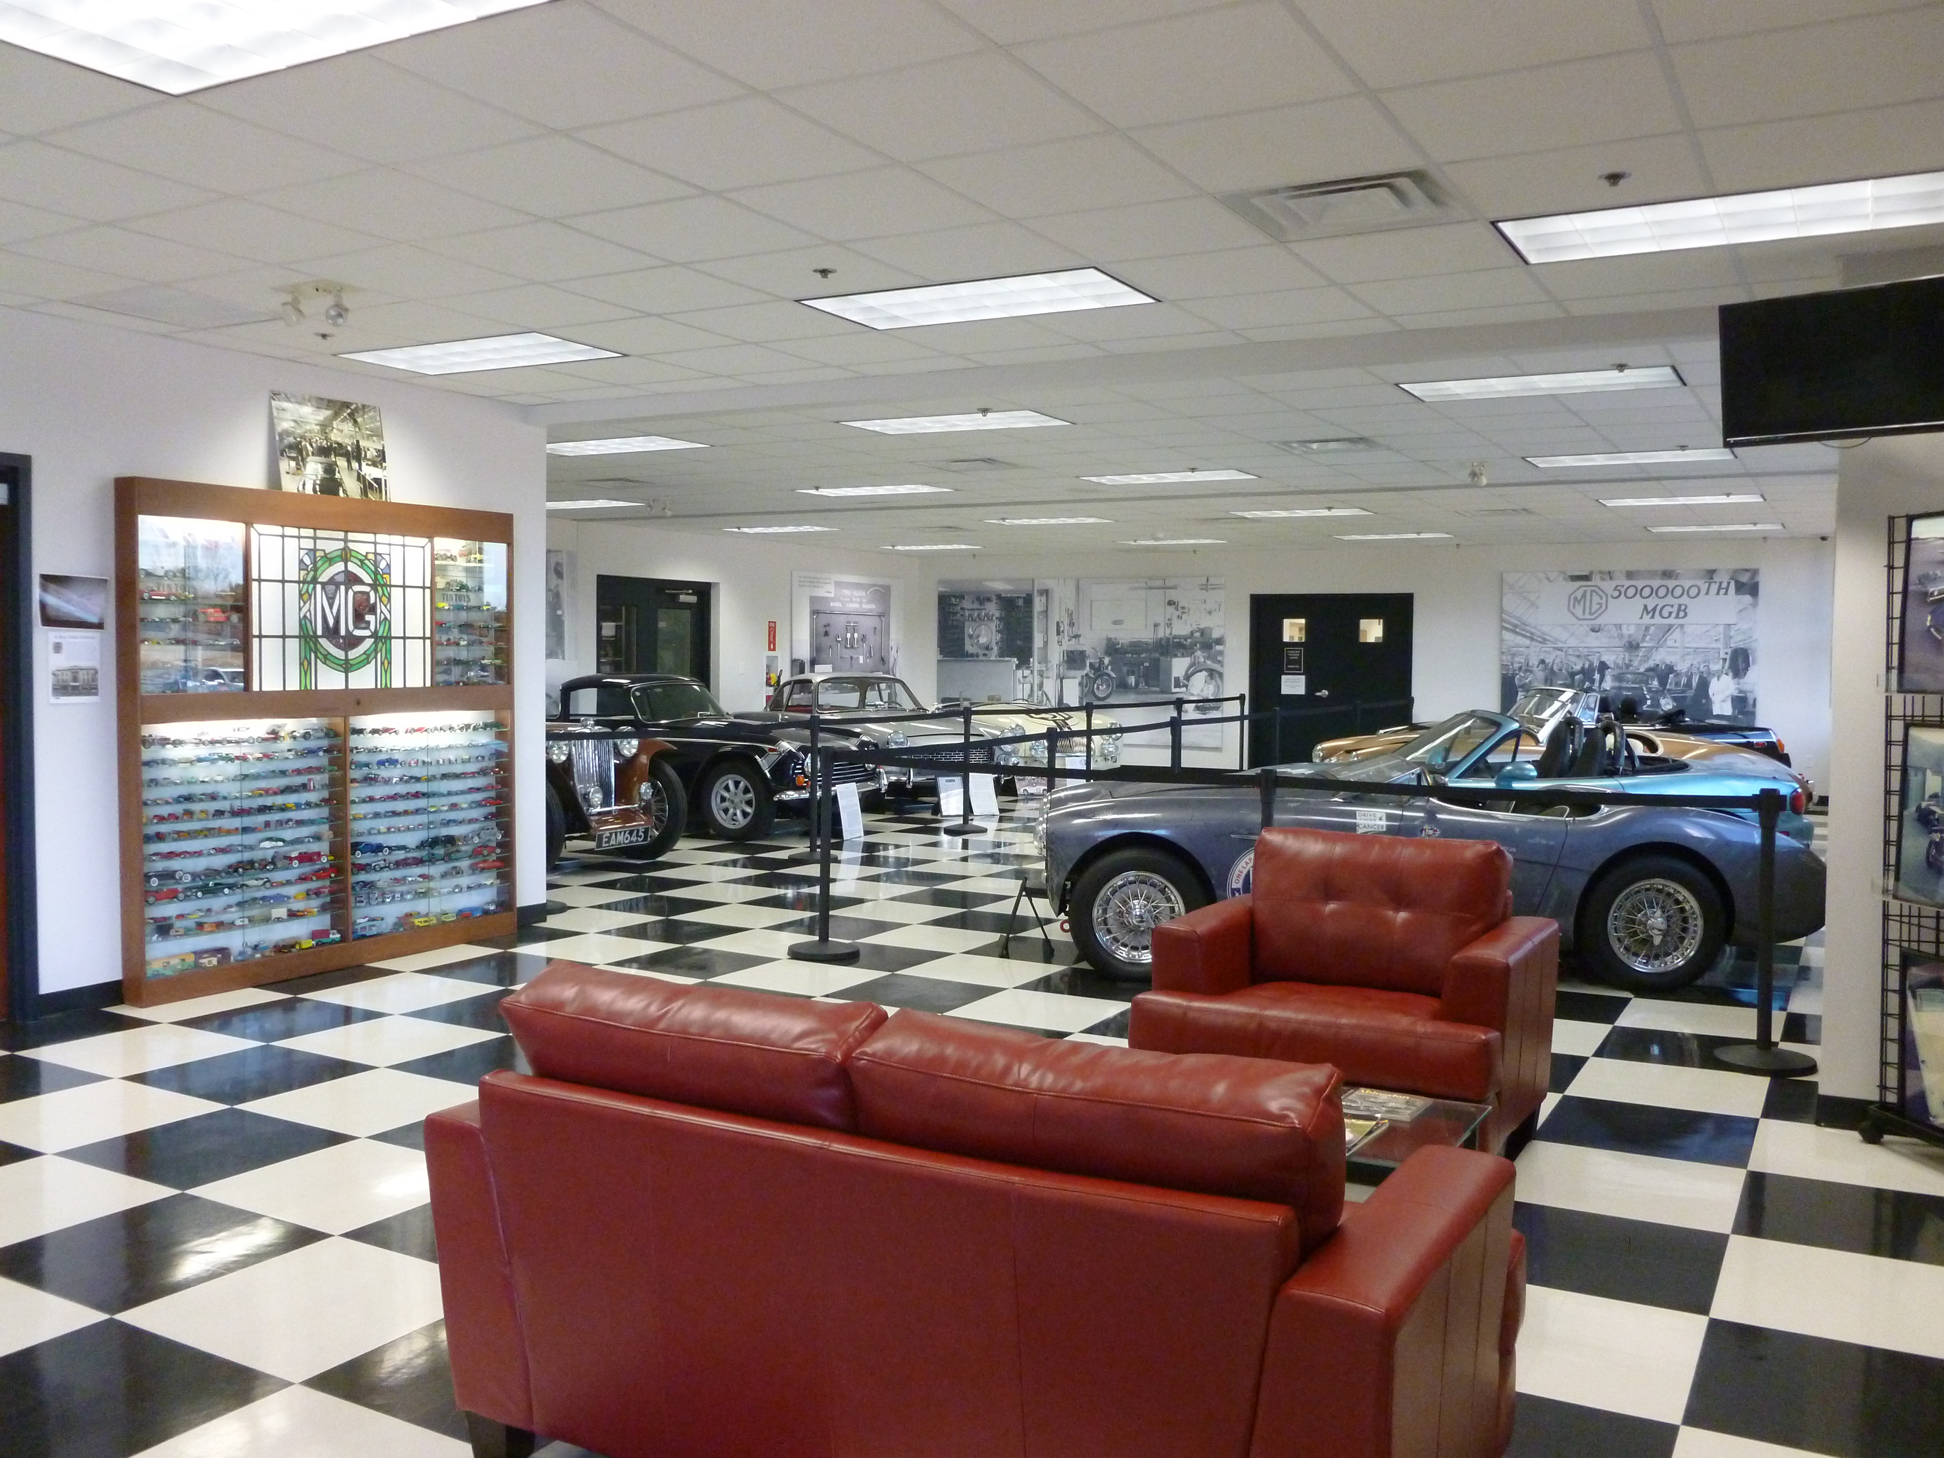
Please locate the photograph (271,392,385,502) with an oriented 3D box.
[{"bbox_3d":[-2.936,-1.284,7.229,0.020,0.460,0.620,-8,-2,28],"label":"photograph"}]

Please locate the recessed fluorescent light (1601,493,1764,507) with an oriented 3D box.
[{"bbox_3d":[5.722,-1.838,12.683,1.212,0.061,0.606,2,3,28],"label":"recessed fluorescent light"}]

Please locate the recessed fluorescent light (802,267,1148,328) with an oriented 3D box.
[{"bbox_3d":[0.020,-1.562,5.714,1.212,0.071,0.606,2,3,28],"label":"recessed fluorescent light"}]

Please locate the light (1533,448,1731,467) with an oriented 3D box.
[{"bbox_3d":[4.167,-1.741,9.948,1.210,0.080,0.600,2,3,30],"label":"light"}]

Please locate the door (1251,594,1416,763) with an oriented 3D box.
[{"bbox_3d":[4.187,-0.456,18.482,1.950,2.241,0.101,2,3,28],"label":"door"}]

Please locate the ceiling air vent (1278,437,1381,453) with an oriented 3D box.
[{"bbox_3d":[2.196,-1.747,9.615,0.590,0.070,0.590,2,3,28],"label":"ceiling air vent"}]

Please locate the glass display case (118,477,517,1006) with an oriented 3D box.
[{"bbox_3d":[-2.942,0.027,7.294,0.172,2.161,1.980,2,3,32],"label":"glass display case"}]

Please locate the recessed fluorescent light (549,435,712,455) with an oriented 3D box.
[{"bbox_3d":[-2.352,-1.861,10.255,1.220,0.070,0.610,2,3,31],"label":"recessed fluorescent light"}]

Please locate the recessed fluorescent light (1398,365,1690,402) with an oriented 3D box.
[{"bbox_3d":[2.641,-1.628,7.309,1.210,0.080,0.600,2,3,30],"label":"recessed fluorescent light"}]

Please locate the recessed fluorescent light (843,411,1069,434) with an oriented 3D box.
[{"bbox_3d":[-0.073,-1.727,8.731,1.210,0.080,0.600,2,3,30],"label":"recessed fluorescent light"}]

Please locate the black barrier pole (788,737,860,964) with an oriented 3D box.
[{"bbox_3d":[-0.717,0.581,7.703,0.353,1.071,0.353,1,3,0],"label":"black barrier pole"}]

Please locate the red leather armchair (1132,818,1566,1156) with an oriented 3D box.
[{"bbox_3d":[1.166,0.813,4.887,1.071,0.919,0.970,2,3,29],"label":"red leather armchair"}]

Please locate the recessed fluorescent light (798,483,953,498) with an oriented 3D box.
[{"bbox_3d":[-0.738,-1.918,12.500,1.210,0.080,0.600,2,3,30],"label":"recessed fluorescent light"}]

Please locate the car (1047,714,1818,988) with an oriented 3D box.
[{"bbox_3d":[2.213,0.570,7.742,3.750,1.140,1.550,1,3,3],"label":"car"}]

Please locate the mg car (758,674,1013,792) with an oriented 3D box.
[{"bbox_3d":[-1.101,0.090,15.938,1.535,1.262,3.939,-1,3,-33],"label":"mg car"}]

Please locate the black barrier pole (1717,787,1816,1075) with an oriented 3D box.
[{"bbox_3d":[2.948,0.738,5.803,0.360,1.010,0.360,1,3,0],"label":"black barrier pole"}]

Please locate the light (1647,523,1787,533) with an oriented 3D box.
[{"bbox_3d":[7.251,-1.972,15.317,1.220,0.070,0.610,2,3,31],"label":"light"}]

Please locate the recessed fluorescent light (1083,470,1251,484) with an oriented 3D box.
[{"bbox_3d":[1.471,-1.884,11.662,1.220,0.070,0.610,2,3,31],"label":"recessed fluorescent light"}]

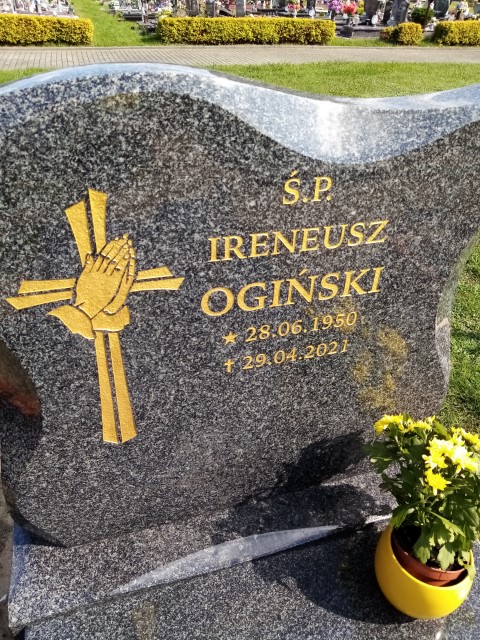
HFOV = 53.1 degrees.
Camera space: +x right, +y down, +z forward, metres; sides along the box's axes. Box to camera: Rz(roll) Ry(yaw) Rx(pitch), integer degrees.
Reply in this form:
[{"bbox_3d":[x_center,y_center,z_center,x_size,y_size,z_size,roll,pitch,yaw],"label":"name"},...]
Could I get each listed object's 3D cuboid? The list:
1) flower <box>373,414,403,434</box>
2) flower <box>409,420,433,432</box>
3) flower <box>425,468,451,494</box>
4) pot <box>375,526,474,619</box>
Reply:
[{"bbox_3d":[0.255,0.179,0.820,0.050,0.028,0.042,17,39,20],"label":"flower"},{"bbox_3d":[0.308,0.182,0.820,0.041,0.022,0.034,20,40,23],"label":"flower"},{"bbox_3d":[0.318,0.260,0.775,0.042,0.038,0.030,24,41,27],"label":"flower"},{"bbox_3d":[0.328,0.447,0.869,0.162,0.129,0.162,1,36,-1],"label":"pot"}]

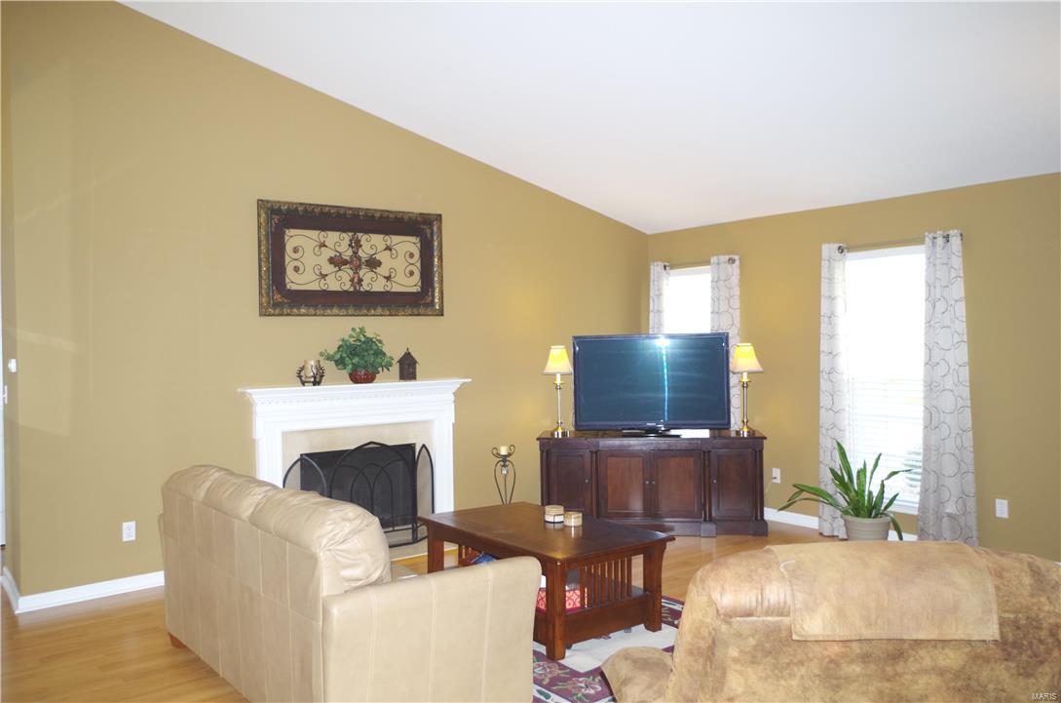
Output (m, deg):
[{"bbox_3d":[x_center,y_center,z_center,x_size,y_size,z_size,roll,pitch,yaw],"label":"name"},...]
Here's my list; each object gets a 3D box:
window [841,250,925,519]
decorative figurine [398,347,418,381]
[{"bbox_3d":[2.532,0.205,5.642,0.110,1.850,0.690,-1,1,-38],"label":"window"},{"bbox_3d":[-0.896,0.093,5.821,0.125,0.245,0.120,-2,2,-37],"label":"decorative figurine"}]

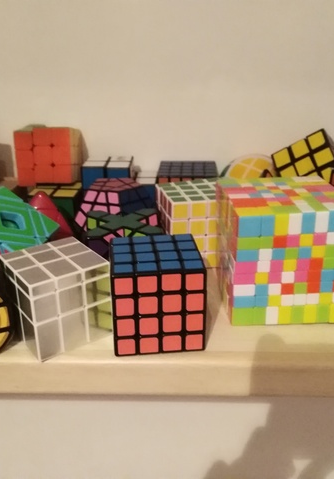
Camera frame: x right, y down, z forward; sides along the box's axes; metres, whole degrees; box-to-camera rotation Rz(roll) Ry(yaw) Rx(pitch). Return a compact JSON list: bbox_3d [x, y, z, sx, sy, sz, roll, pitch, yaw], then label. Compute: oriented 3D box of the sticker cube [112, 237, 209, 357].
[{"bbox_3d":[-0.008,0.038,0.343,0.061,0.061,0.061,-3,23,-5],"label":"sticker cube"}]

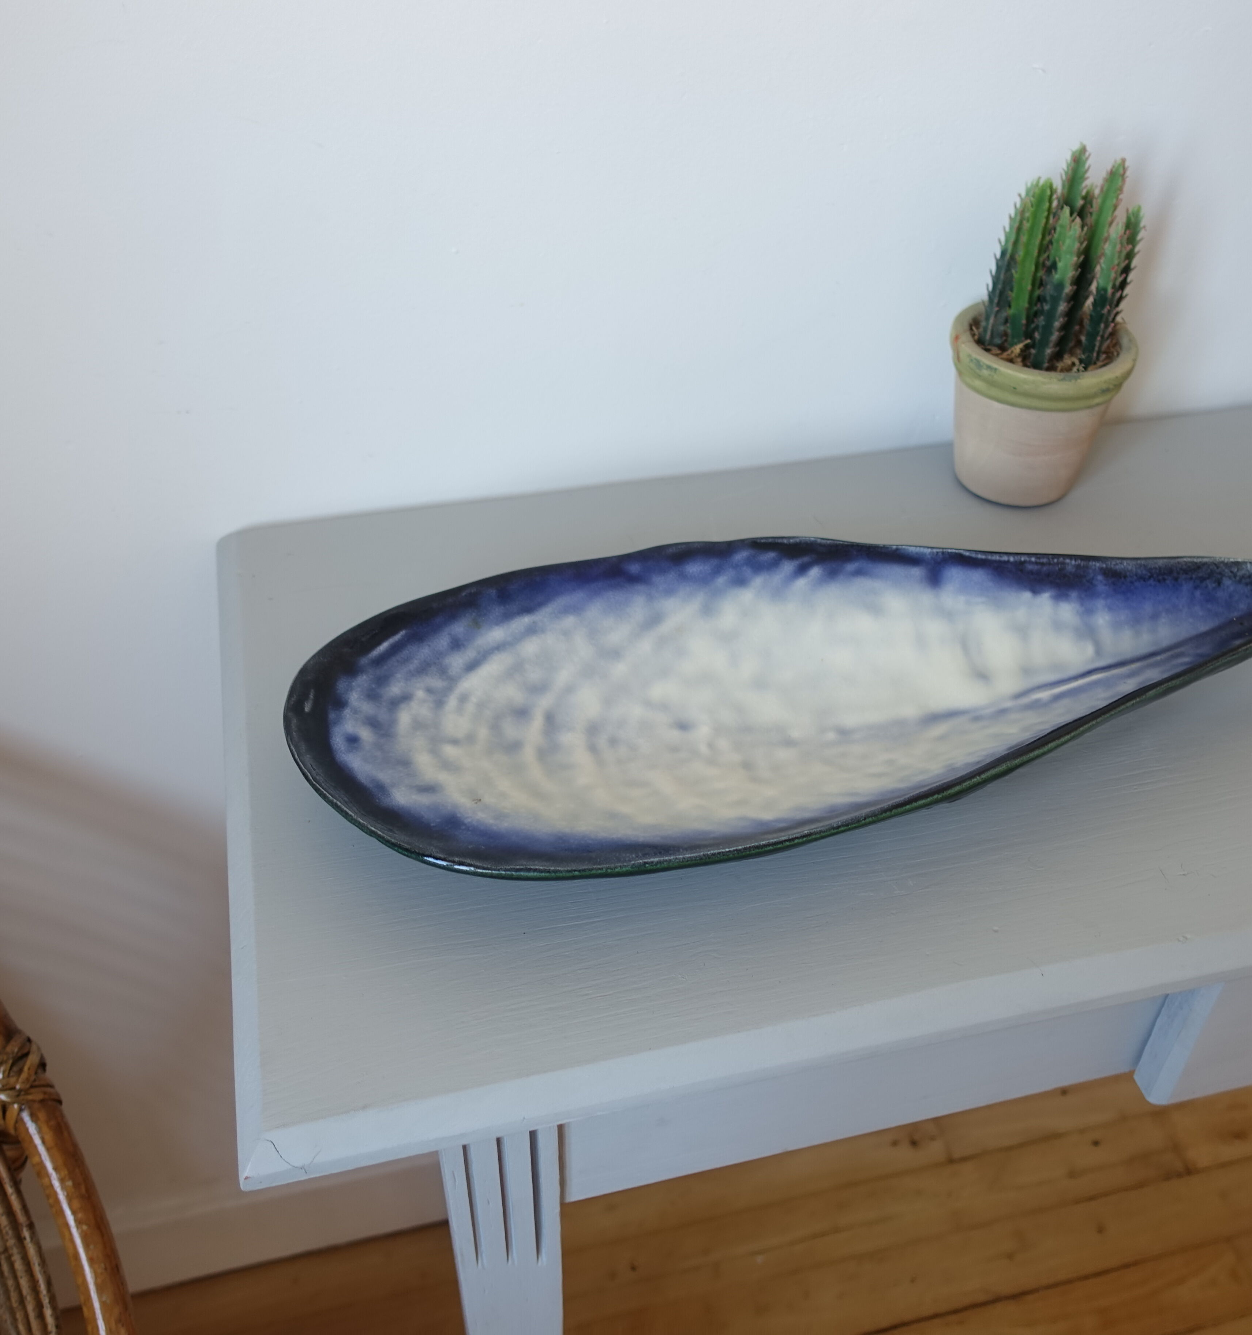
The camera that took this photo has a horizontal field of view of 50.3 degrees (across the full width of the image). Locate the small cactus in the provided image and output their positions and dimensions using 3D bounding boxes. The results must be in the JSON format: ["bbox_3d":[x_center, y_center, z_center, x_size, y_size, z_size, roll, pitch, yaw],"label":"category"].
[{"bbox_3d":[0.225,-0.210,0.688,0.072,0.107,0.066,-9,40,-11],"label":"small cactus"}]

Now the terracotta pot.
[{"bbox_3d":[0.222,-0.143,0.739,0.097,0.086,0.097,1,39,0],"label":"terracotta pot"}]

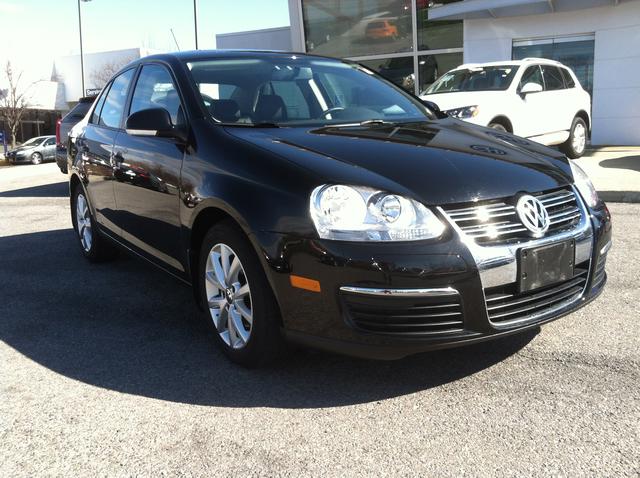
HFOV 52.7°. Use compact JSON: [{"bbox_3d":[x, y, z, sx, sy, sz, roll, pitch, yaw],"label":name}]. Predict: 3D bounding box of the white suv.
[{"bbox_3d":[2.866,-2.108,10.772,1.940,1.720,4.790,8,15,42],"label":"white suv"}]

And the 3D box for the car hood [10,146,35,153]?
[{"bbox_3d":[-16.319,-4.901,35.500,1.400,0.250,1.000,3,12,30],"label":"car hood"}]

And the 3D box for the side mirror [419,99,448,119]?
[{"bbox_3d":[0.716,-0.827,4.021,0.220,0.150,0.170,-10,13,-31],"label":"side mirror"}]

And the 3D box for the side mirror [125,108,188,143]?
[{"bbox_3d":[-0.774,-0.527,3.029,0.230,0.160,0.180,-9,13,-32],"label":"side mirror"}]

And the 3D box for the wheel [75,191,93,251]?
[{"bbox_3d":[-1.700,-0.130,4.877,0.170,0.440,0.440,-10,13,-31],"label":"wheel"}]

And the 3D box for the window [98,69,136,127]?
[{"bbox_3d":[-1.321,-0.912,4.220,0.060,0.400,0.580,16,-1,-34],"label":"window"}]

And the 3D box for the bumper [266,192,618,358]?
[{"bbox_3d":[0.685,0.087,2.605,1.760,0.520,0.600,-10,13,-31],"label":"bumper"}]

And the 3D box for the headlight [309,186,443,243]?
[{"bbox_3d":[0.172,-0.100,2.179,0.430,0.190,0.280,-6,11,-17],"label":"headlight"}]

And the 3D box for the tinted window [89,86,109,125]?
[{"bbox_3d":[-1.551,-0.939,4.539,0.050,0.300,0.330,17,-1,-34],"label":"tinted window"}]

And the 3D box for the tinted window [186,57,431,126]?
[{"bbox_3d":[-0.093,-0.838,3.583,1.400,0.140,0.820,-9,42,-32],"label":"tinted window"}]

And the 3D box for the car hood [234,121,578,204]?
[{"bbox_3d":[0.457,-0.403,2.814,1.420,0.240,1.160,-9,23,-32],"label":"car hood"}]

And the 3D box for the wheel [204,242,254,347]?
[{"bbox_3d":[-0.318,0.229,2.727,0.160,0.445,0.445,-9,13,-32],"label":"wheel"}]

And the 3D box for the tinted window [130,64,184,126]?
[{"bbox_3d":[-0.872,-0.795,3.526,0.060,0.400,1.020,16,-1,-34],"label":"tinted window"}]

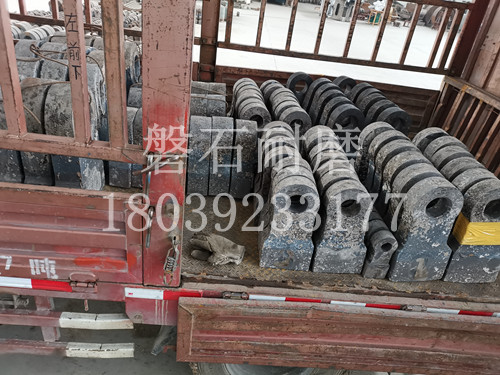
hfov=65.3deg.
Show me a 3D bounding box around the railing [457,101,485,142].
[{"bbox_3d":[1.794,-0.502,3.161,0.040,0.420,0.050,6,28,-3],"label":"railing"}]

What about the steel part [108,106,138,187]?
[{"bbox_3d":[-0.698,-0.238,2.163,0.125,0.424,0.220,6,29,-4],"label":"steel part"}]

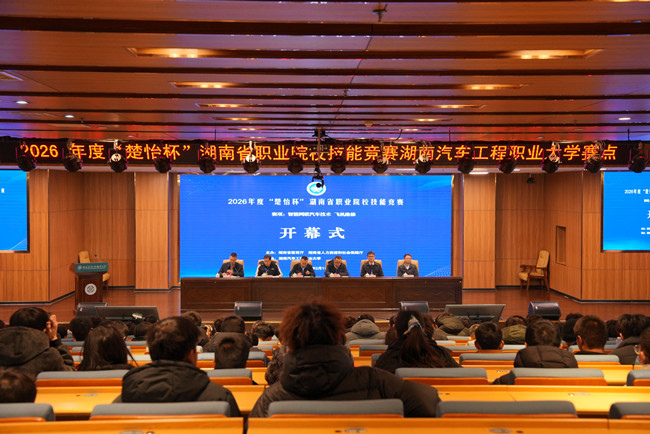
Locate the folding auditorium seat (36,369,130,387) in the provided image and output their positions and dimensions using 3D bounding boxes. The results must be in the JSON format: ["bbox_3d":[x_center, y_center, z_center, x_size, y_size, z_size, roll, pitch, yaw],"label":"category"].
[{"bbox_3d":[-1.170,1.202,4.176,0.520,0.950,0.620,0,2,-1],"label":"folding auditorium seat"}]

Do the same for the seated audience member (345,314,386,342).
[{"bbox_3d":[0.398,1.509,7.949,0.500,1.140,0.720,0,2,-2],"label":"seated audience member"}]

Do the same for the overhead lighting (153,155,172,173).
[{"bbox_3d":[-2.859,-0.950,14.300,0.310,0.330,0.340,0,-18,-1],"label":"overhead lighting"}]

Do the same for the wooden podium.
[{"bbox_3d":[-5.291,1.605,18.300,0.780,1.150,0.550,-1,2,-27],"label":"wooden podium"}]

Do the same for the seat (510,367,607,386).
[{"bbox_3d":[1.101,1.152,4.105,0.500,0.900,0.550,0,2,-2],"label":"seat"}]

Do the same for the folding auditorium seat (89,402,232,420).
[{"bbox_3d":[-0.570,1.090,2.930,0.510,0.920,0.600,0,1,0],"label":"folding auditorium seat"}]

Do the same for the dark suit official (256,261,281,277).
[{"bbox_3d":[-1.284,1.515,18.750,0.600,1.250,0.720,0,1,0],"label":"dark suit official"}]

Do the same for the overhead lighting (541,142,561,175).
[{"bbox_3d":[4.320,-1.125,15.500,0.390,0.580,0.380,0,1,0],"label":"overhead lighting"}]

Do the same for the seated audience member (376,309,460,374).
[{"bbox_3d":[0.466,1.062,4.319,0.500,1.150,0.720,0,2,-2],"label":"seated audience member"}]

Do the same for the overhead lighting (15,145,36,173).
[{"bbox_3d":[-5.808,-1.127,15.788,0.380,0.520,0.390,0,2,-2],"label":"overhead lighting"}]

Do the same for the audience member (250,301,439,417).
[{"bbox_3d":[0.070,0.933,3.021,0.630,1.250,0.780,0,2,-1],"label":"audience member"}]

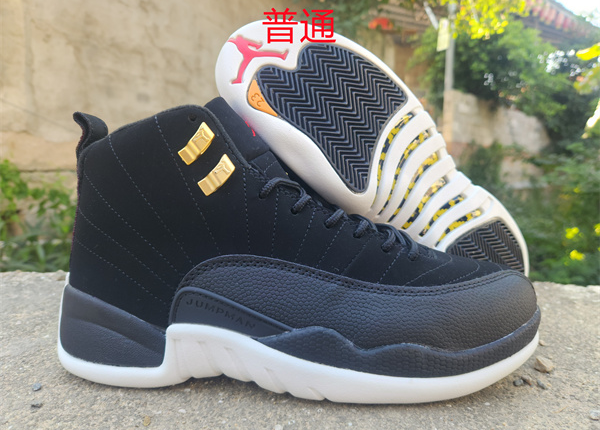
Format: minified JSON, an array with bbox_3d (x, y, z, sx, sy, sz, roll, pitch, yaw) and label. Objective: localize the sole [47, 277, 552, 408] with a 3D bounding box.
[{"bbox_3d":[-0.001,0.067,0.264,0.300,0.060,0.110,0,6,0],"label":"sole"}]

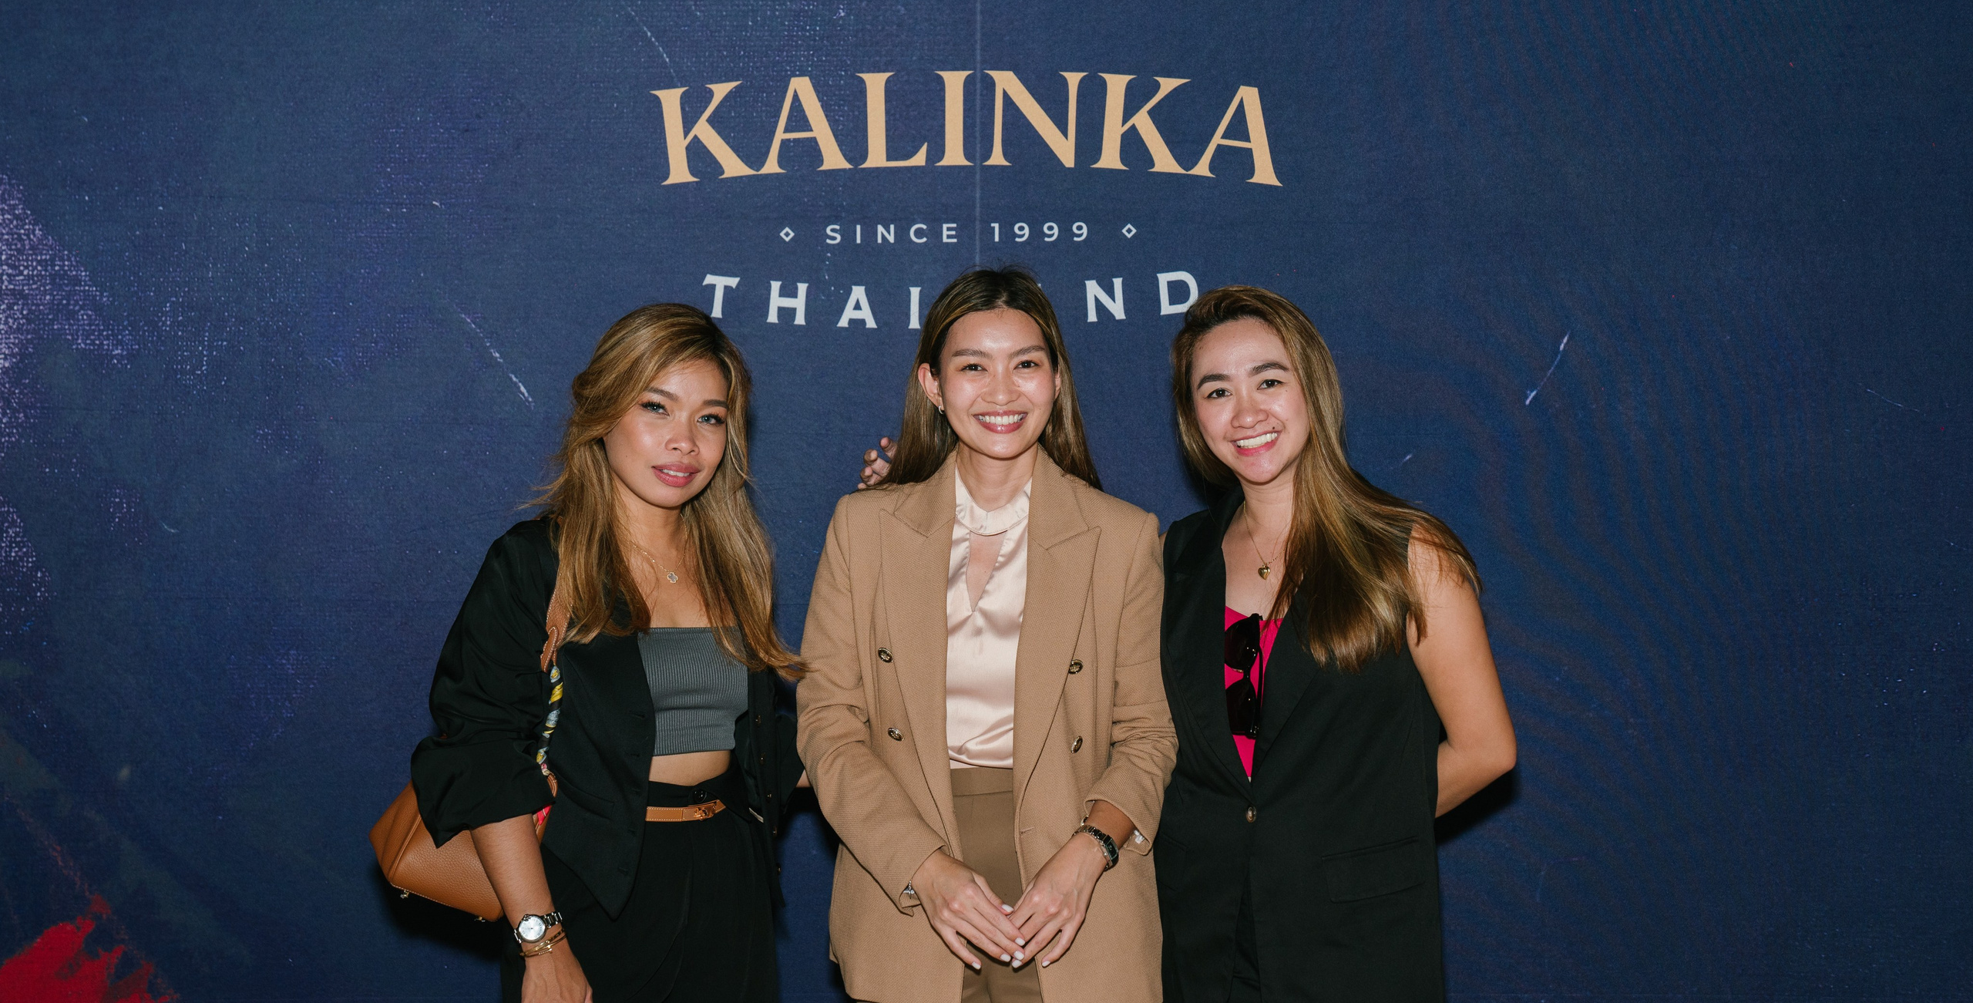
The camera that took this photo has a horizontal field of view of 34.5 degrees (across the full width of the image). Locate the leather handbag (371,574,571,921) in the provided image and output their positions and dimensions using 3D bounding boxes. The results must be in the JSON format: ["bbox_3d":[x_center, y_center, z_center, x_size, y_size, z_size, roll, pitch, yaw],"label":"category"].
[{"bbox_3d":[-0.567,0.231,3.660,0.160,0.430,0.270,16,-3,-16],"label":"leather handbag"}]

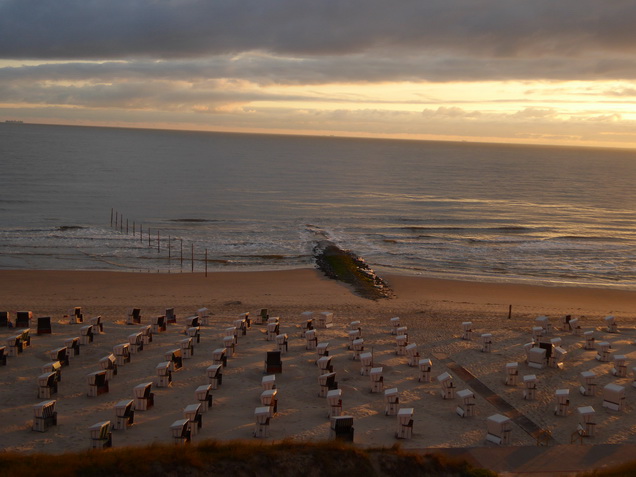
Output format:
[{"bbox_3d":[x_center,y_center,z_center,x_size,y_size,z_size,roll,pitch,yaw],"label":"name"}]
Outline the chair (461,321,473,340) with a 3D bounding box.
[{"bbox_3d":[15.157,9.370,81.873,0.920,1.530,1.170,3,7,7],"label":"chair"}]

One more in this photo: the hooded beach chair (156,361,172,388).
[{"bbox_3d":[-11.760,10.339,61.628,0.899,1.620,1.210,3,7,3],"label":"hooded beach chair"}]

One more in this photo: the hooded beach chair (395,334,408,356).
[{"bbox_3d":[8.063,10.268,78.123,1.000,1.650,1.170,3,7,7],"label":"hooded beach chair"}]

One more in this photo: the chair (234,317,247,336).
[{"bbox_3d":[-7.682,8.883,79.979,0.950,1.600,1.200,4,8,14],"label":"chair"}]

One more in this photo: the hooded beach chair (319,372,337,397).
[{"bbox_3d":[0.845,10.850,60.033,0.950,1.570,1.170,7,9,32],"label":"hooded beach chair"}]

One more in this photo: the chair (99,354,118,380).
[{"bbox_3d":[-17.002,10.342,65.446,1.000,1.650,1.170,4,7,11],"label":"chair"}]

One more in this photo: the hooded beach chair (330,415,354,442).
[{"bbox_3d":[1.574,12.277,52.050,1.170,1.650,1.000,0,8,-19],"label":"hooded beach chair"}]

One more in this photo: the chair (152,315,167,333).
[{"bbox_3d":[-16.197,8.675,81.946,0.959,1.620,1.210,5,8,21],"label":"chair"}]

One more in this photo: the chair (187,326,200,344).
[{"bbox_3d":[-11.037,8.620,71.782,0.950,1.600,1.200,3,7,4],"label":"chair"}]

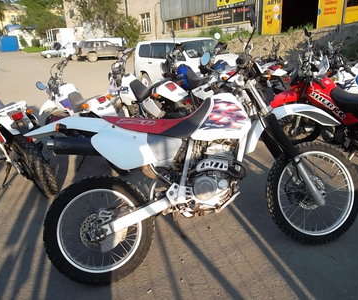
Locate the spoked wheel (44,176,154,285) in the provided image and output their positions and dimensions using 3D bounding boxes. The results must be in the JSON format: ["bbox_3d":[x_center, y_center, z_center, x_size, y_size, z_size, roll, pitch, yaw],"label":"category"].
[{"bbox_3d":[-0.468,0.480,1.876,0.665,0.665,0.115,-8,-1,-10],"label":"spoked wheel"}]

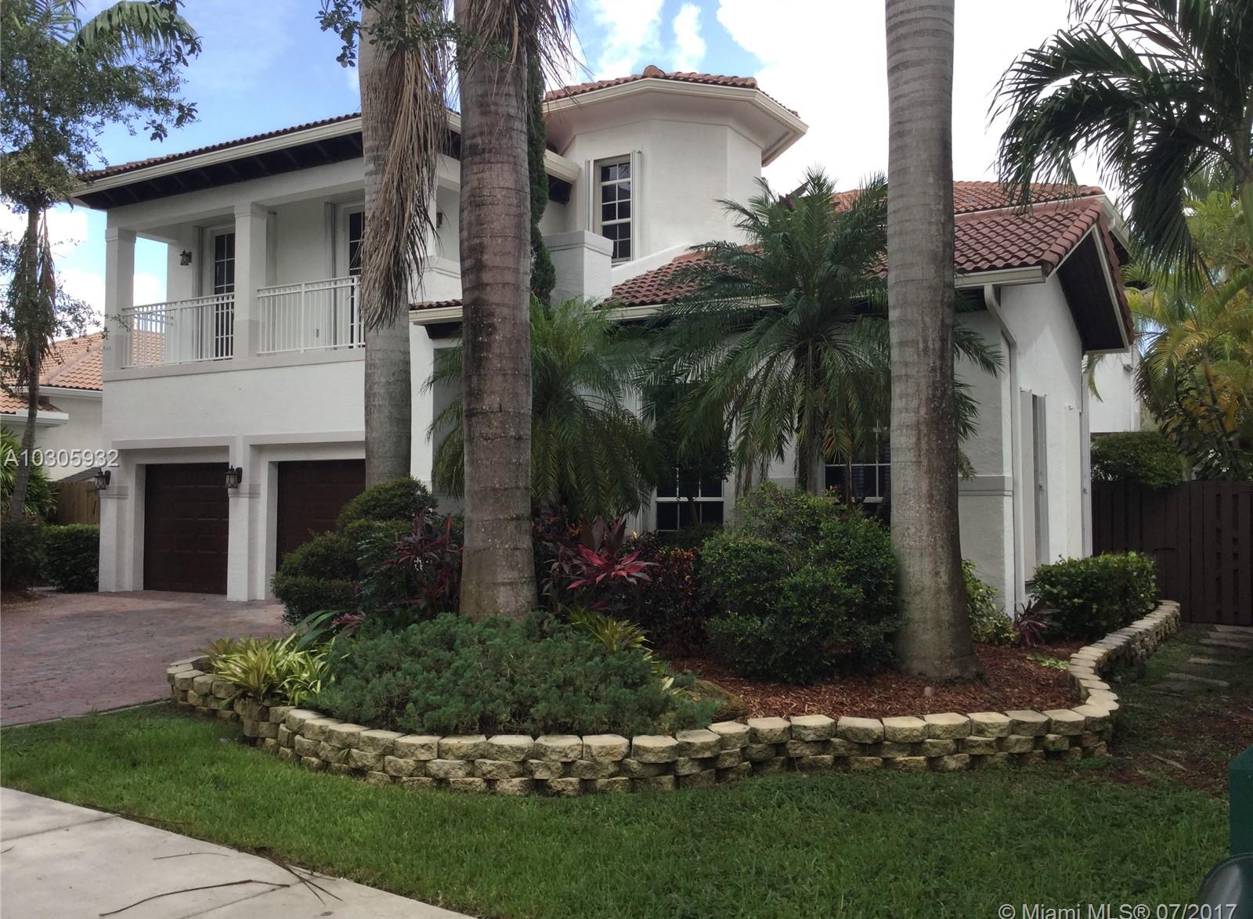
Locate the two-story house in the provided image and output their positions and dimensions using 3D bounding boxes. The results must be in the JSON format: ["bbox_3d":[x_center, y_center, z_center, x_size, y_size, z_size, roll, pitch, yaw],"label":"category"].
[{"bbox_3d":[0.308,-1.864,20.346,15.750,8.250,12.950,-1,-3,31],"label":"two-story house"}]

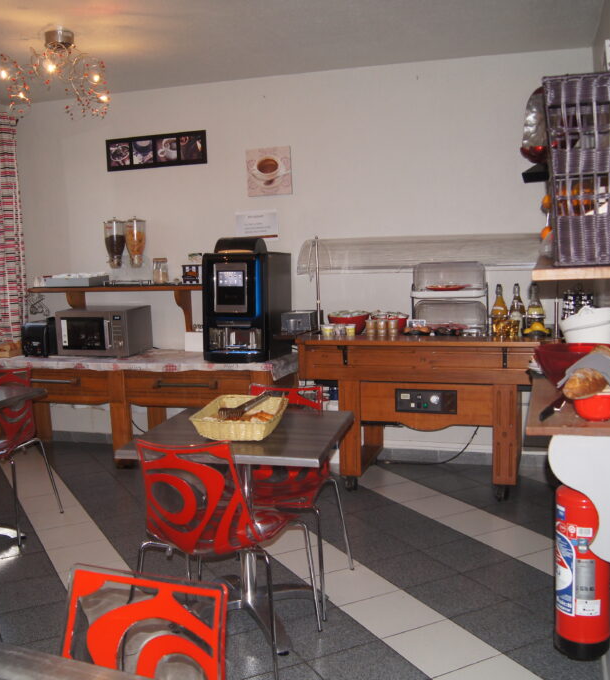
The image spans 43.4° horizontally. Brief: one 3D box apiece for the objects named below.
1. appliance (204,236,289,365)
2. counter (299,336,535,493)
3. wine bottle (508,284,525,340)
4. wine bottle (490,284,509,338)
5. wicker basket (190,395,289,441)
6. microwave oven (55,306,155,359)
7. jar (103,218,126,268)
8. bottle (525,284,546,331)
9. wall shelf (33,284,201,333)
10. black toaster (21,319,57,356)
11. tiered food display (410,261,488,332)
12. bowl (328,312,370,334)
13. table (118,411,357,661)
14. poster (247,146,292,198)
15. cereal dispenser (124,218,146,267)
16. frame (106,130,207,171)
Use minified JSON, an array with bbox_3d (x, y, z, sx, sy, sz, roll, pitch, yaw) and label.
[{"bbox_3d":[-0.370,-0.263,4.834,0.415,0.750,0.540,1,7,18],"label":"appliance"},{"bbox_3d":[0.748,0.406,4.483,1.450,0.870,0.660,1,7,18],"label":"counter"},{"bbox_3d":[1.159,-0.163,4.178,0.088,0.292,0.088,1,7,18],"label":"wine bottle"},{"bbox_3d":[1.083,-0.166,4.276,0.087,0.290,0.087,0,7,17],"label":"wine bottle"},{"bbox_3d":[-0.233,0.288,2.845,0.295,0.075,0.410,-1,7,9],"label":"wicker basket"},{"bbox_3d":[-1.365,-0.067,5.264,0.545,0.295,0.445,2,7,25],"label":"microwave oven"},{"bbox_3d":[-1.304,-0.661,5.259,0.160,0.345,0.165,-2,7,0],"label":"jar"},{"bbox_3d":[1.273,-0.156,4.245,0.085,0.290,0.085,-1,7,0],"label":"bottle"},{"bbox_3d":[-1.251,-0.209,5.400,1.400,0.345,0.280,0,7,17],"label":"wall shelf"},{"bbox_3d":[-1.748,-0.014,5.252,0.190,0.225,0.280,2,7,24],"label":"black toaster"},{"bbox_3d":[0.841,-0.251,4.460,0.435,0.420,0.330,1,7,18],"label":"tiered food display"},{"bbox_3d":[0.275,-0.100,4.602,0.252,0.125,0.252,-2,7,0],"label":"bowl"},{"bbox_3d":[-0.215,0.691,2.877,0.700,0.730,0.700,0,7,12],"label":"table"},{"bbox_3d":[-0.230,-1.090,4.967,0.310,0.310,0.025,1,7,18],"label":"poster"},{"bbox_3d":[-1.180,-0.680,5.363,0.145,0.345,0.165,0,7,17],"label":"cereal dispenser"},{"bbox_3d":[-1.008,-1.277,5.200,0.770,0.220,0.020,1,7,18],"label":"frame"}]

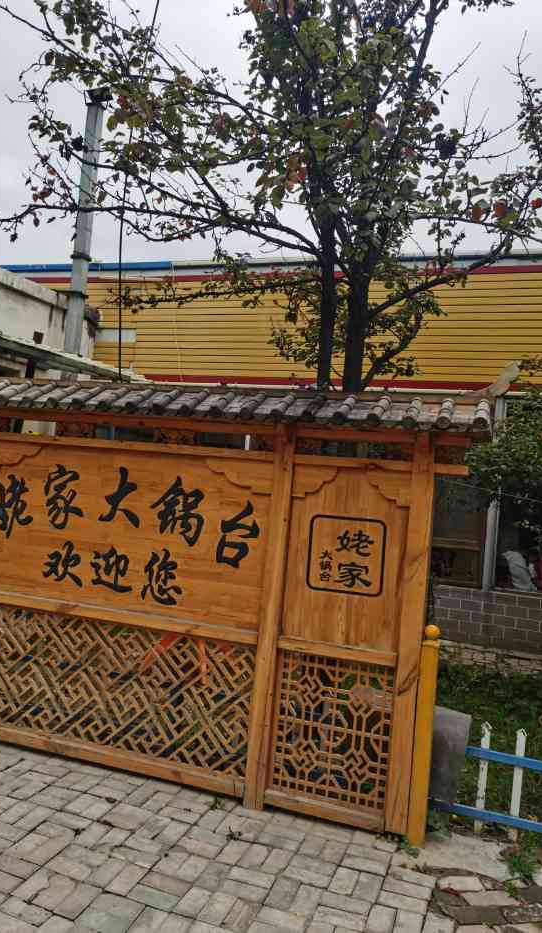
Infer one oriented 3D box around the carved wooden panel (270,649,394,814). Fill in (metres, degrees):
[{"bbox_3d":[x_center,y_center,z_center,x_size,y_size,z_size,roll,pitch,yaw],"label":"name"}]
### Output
[{"bbox_3d":[0.290,1.287,3.586,0.613,0.687,0.045,4,-3,20],"label":"carved wooden panel"}]

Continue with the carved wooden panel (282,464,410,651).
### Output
[{"bbox_3d":[0.362,0.449,3.628,0.606,0.890,0.045,4,-3,20],"label":"carved wooden panel"}]

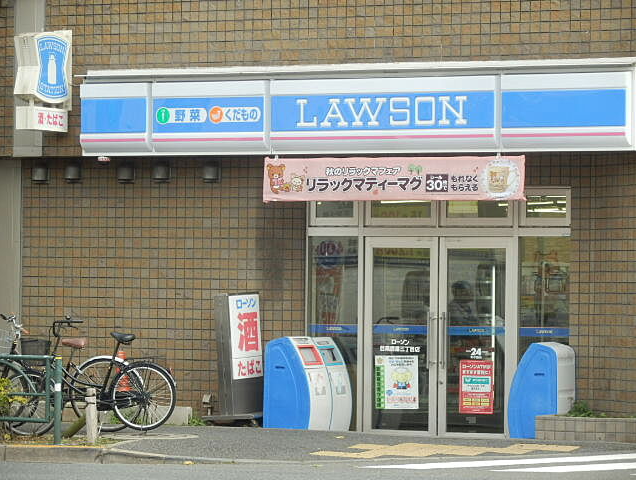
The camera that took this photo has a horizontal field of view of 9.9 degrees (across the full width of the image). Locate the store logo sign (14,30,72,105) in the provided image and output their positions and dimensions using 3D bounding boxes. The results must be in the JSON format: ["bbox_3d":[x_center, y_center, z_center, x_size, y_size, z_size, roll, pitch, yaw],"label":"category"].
[{"bbox_3d":[-2.752,-1.714,36.530,0.235,0.708,0.623,0,-1,30],"label":"store logo sign"}]

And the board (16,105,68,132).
[{"bbox_3d":[-2.750,-1.197,36.534,0.215,0.222,0.600,0,-1,30],"label":"board"}]

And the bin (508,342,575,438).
[{"bbox_3d":[2.104,1.418,34.375,0.516,0.895,0.369,0,-1,30],"label":"bin"}]

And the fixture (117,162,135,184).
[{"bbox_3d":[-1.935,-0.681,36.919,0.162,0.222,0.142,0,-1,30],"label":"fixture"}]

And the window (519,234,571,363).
[{"bbox_3d":[2.146,0.924,34.697,0.548,1.914,0.081,0,-1,30],"label":"window"}]

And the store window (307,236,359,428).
[{"bbox_3d":[0.160,0.978,38.731,0.629,2.041,0.080,0,-1,28],"label":"store window"}]

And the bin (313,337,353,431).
[{"bbox_3d":[0.002,1.514,38.425,0.570,0.980,0.410,0,-1,30],"label":"bin"}]

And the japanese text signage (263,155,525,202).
[{"bbox_3d":[0.748,-0.612,36.992,2.971,0.447,0.030,0,-1,28],"label":"japanese text signage"}]

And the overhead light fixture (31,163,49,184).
[{"bbox_3d":[-3.013,-0.719,39.601,0.165,0.225,0.175,0,-1,28],"label":"overhead light fixture"}]

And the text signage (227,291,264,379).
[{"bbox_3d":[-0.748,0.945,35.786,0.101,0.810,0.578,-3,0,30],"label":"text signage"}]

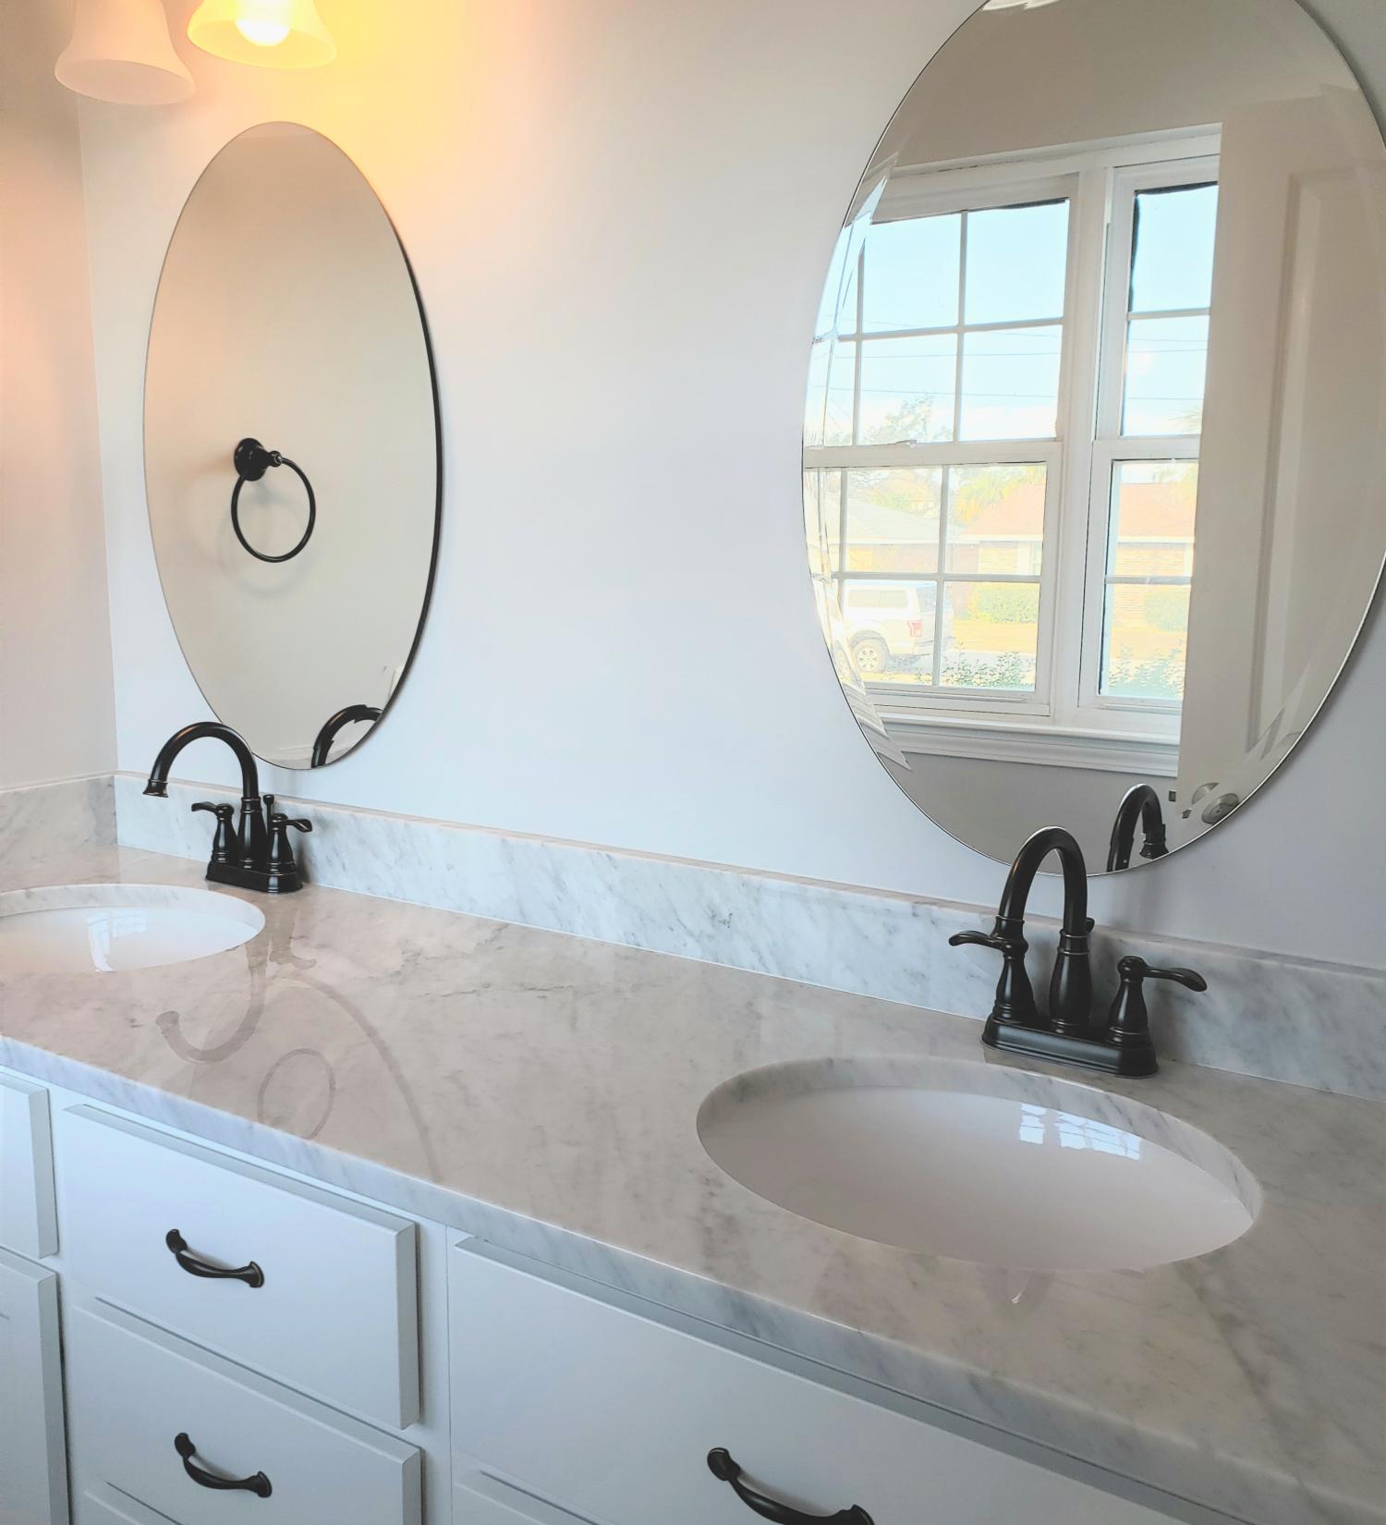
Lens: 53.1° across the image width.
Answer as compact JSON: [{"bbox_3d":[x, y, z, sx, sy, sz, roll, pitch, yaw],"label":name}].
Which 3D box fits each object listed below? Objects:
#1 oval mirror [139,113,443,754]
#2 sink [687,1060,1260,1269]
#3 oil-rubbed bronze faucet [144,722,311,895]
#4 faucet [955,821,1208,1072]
[{"bbox_3d":[-0.508,-0.384,1.751,0.535,0.797,0.020,6,11,32],"label":"oval mirror"},{"bbox_3d":[0.201,0.386,1.063,0.445,0.165,0.365,6,11,32],"label":"sink"},{"bbox_3d":[-0.607,0.059,1.730,0.228,0.220,0.210,6,11,32],"label":"oil-rubbed bronze faucet"},{"bbox_3d":[0.297,0.160,1.160,0.228,0.220,0.212,6,11,32],"label":"faucet"}]

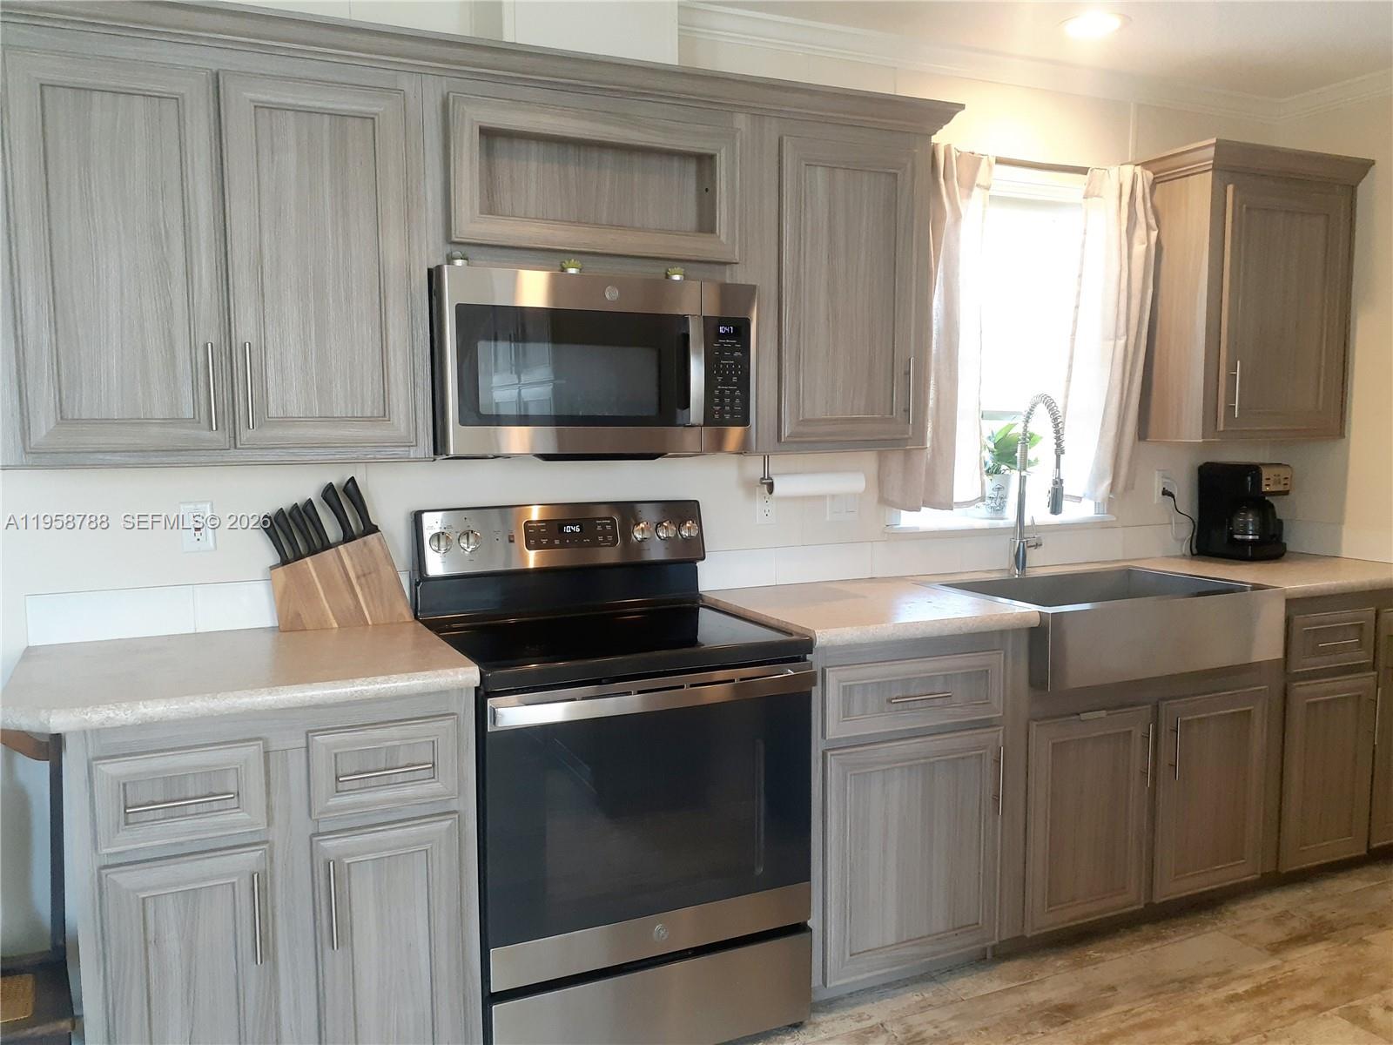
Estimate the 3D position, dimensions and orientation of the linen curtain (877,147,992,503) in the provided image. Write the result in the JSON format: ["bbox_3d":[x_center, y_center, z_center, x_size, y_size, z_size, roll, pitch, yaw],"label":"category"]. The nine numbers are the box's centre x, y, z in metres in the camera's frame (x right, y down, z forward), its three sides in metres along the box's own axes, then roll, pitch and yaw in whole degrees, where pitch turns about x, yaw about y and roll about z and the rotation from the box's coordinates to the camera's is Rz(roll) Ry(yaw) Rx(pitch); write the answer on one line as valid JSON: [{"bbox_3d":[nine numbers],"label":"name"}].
[{"bbox_3d":[0.704,-0.562,3.227,0.365,1.055,0.090,-2,5,-25],"label":"linen curtain"}]

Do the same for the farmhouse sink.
[{"bbox_3d":[1.141,0.285,3.111,0.852,0.211,0.550,-2,5,-25],"label":"farmhouse sink"}]

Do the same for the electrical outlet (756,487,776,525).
[{"bbox_3d":[0.201,-0.048,3.092,0.066,0.111,0.020,-2,5,-25],"label":"electrical outlet"}]

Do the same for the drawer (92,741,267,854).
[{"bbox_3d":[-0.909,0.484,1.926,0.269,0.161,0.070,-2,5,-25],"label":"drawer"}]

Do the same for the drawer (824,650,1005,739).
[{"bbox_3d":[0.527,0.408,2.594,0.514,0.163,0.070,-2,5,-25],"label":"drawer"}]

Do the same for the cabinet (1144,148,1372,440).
[{"bbox_3d":[1.828,-0.731,3.620,0.745,0.911,0.350,-2,5,-25],"label":"cabinet"}]

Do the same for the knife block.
[{"bbox_3d":[-0.843,0.132,2.589,0.318,0.228,0.068,-2,5,-25],"label":"knife block"}]

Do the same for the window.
[{"bbox_3d":[0.974,-0.554,3.454,0.855,1.110,0.110,-2,5,-25],"label":"window"}]

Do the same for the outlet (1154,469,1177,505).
[{"bbox_3d":[1.617,-0.121,3.746,0.078,0.116,0.030,-2,5,-25],"label":"outlet"}]

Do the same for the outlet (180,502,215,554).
[{"bbox_3d":[-1.132,0.011,2.470,0.071,0.116,0.020,-2,5,-25],"label":"outlet"}]

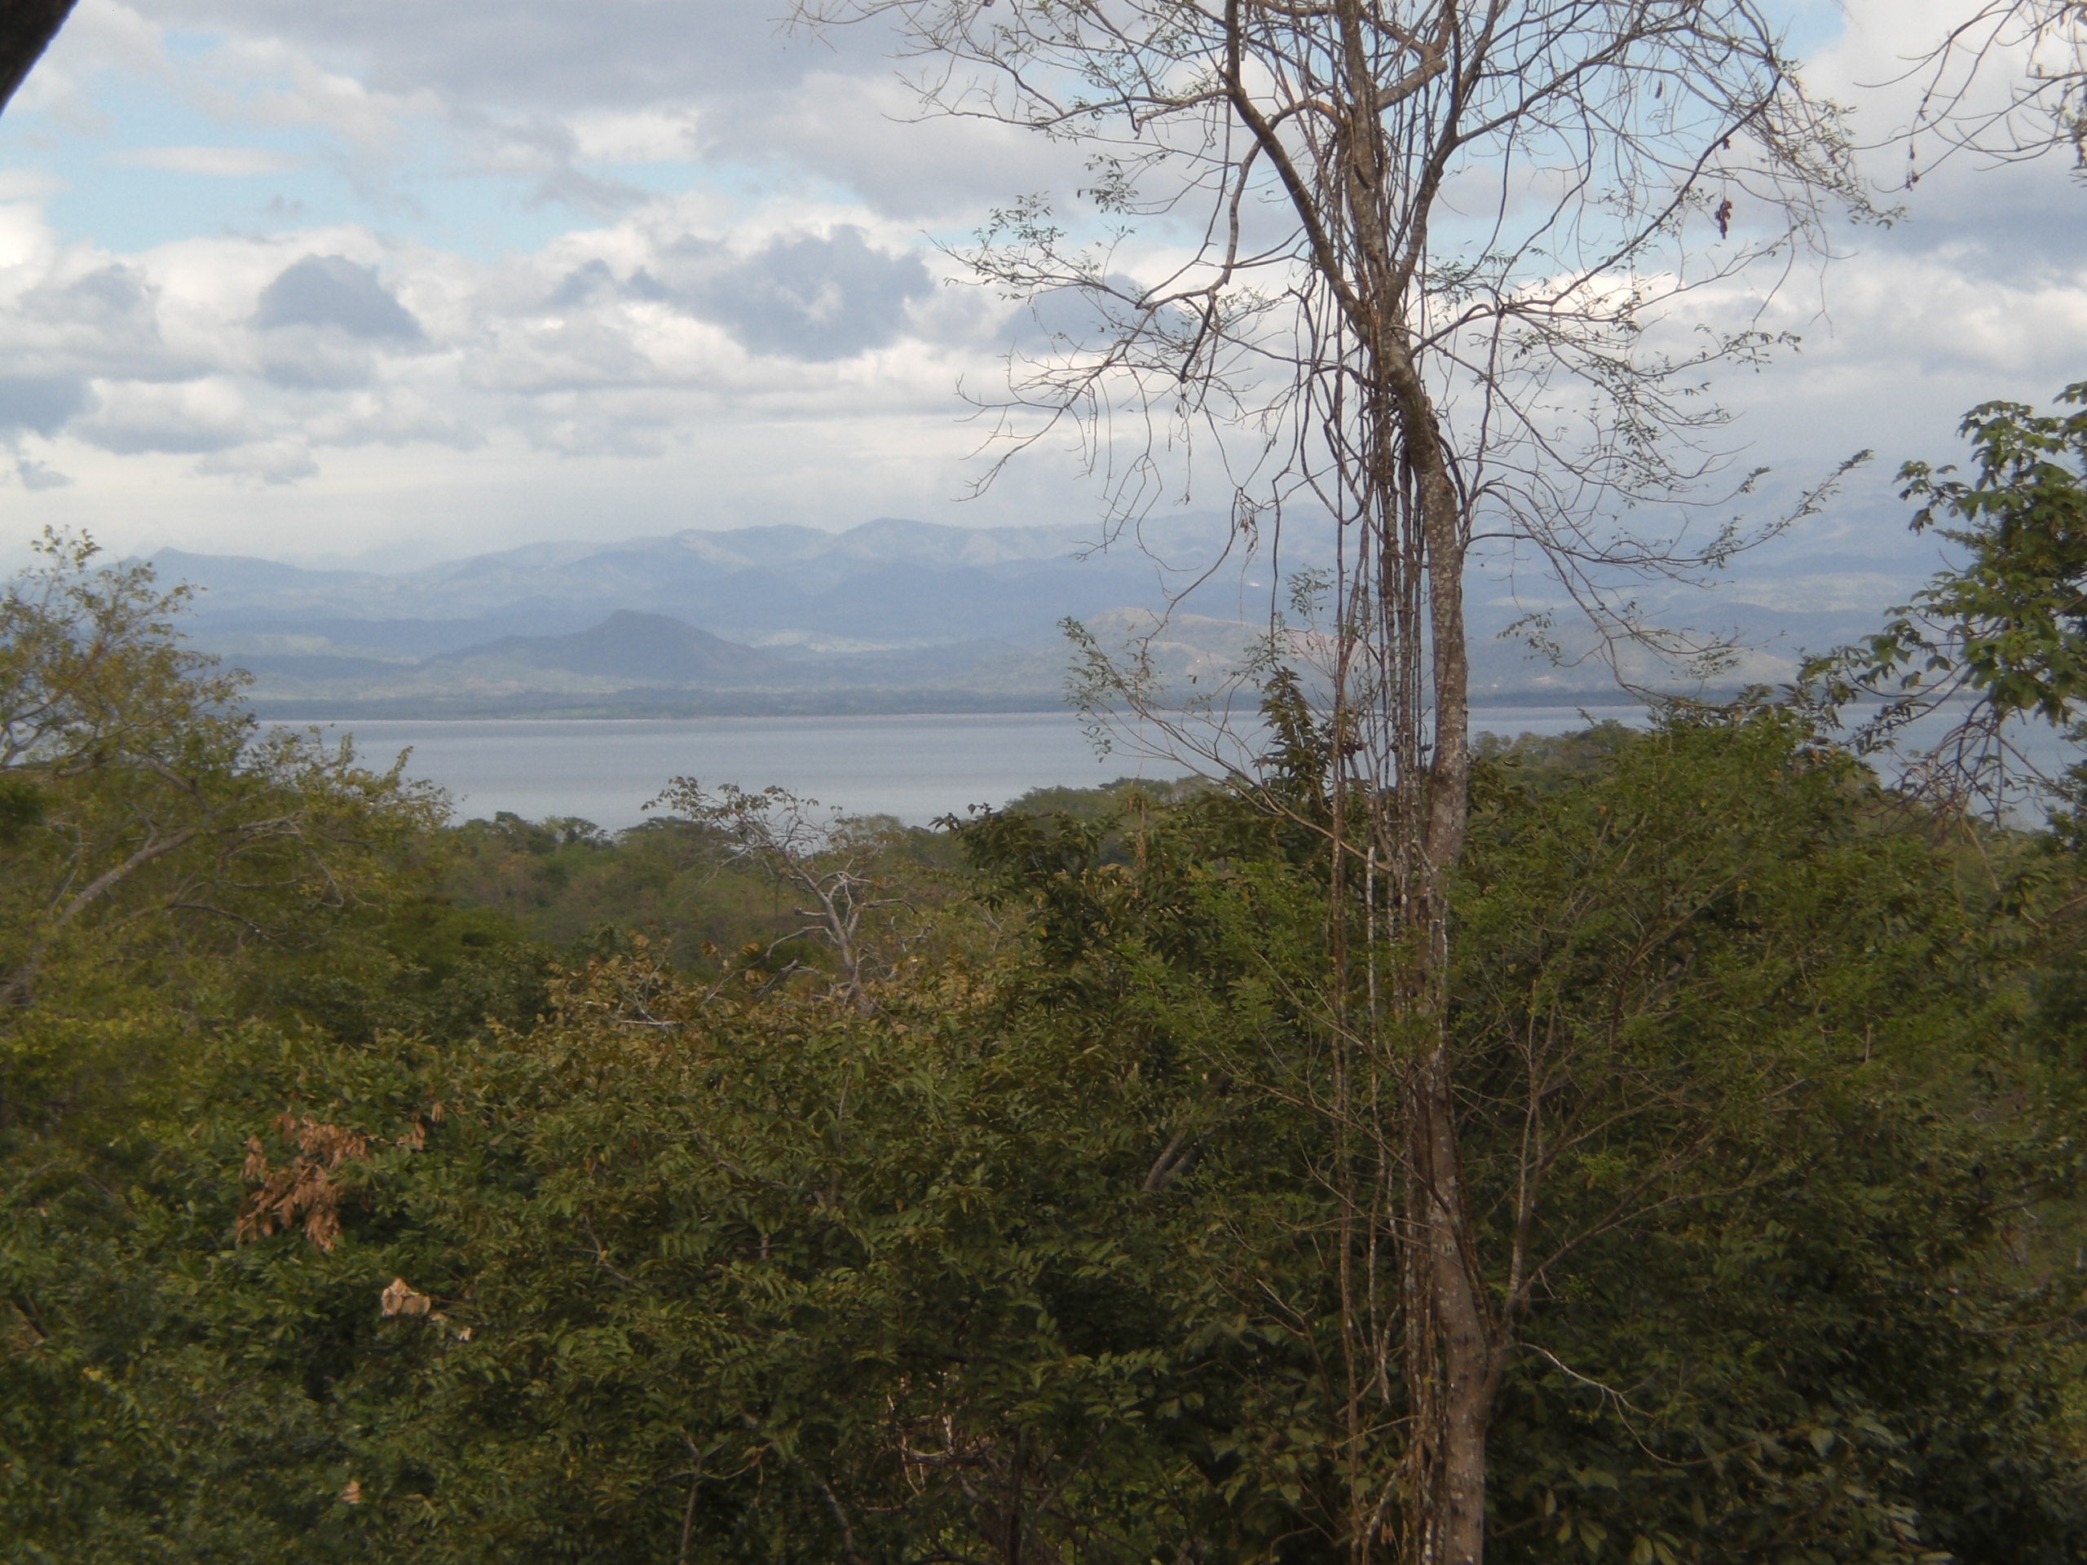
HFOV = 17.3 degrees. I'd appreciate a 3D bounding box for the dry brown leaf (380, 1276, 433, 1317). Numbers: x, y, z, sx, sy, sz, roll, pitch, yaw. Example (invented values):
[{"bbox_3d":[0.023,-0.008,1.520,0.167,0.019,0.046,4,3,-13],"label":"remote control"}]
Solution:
[{"bbox_3d":[-2.968,2.395,32.000,0.250,0.190,0.130,0,1,-5],"label":"dry brown leaf"}]

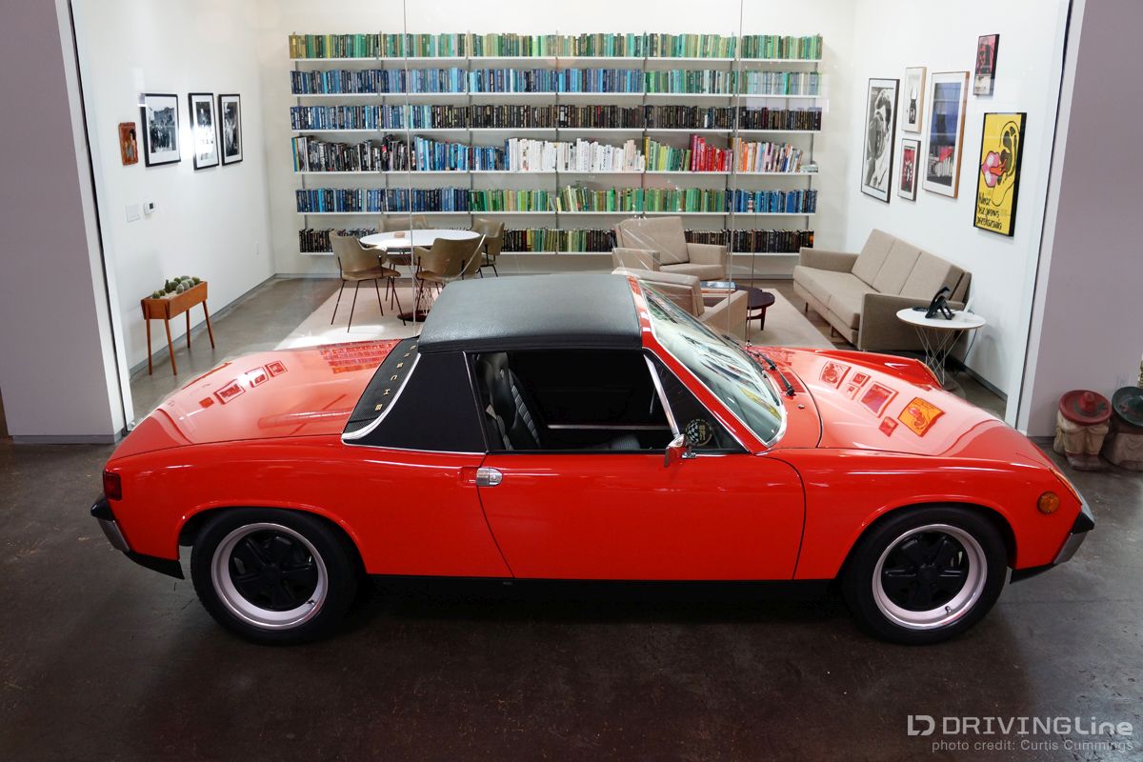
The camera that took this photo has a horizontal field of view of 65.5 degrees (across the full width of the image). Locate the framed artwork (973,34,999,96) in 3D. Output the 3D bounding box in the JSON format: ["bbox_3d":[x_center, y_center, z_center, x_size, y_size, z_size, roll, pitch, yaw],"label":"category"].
[{"bbox_3d":[3.035,-2.317,6.493,0.030,0.420,0.255,0,18,0],"label":"framed artwork"}]

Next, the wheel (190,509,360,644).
[{"bbox_3d":[-1.110,0.693,3.349,0.610,0.610,0.205,0,18,0],"label":"wheel"}]

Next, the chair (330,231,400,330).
[{"bbox_3d":[-1.850,-0.884,7.923,0.580,0.790,0.590,-12,21,-32],"label":"chair"}]

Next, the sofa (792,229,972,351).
[{"bbox_3d":[2.595,-0.785,7.710,0.840,0.750,2.100,0,18,0],"label":"sofa"}]

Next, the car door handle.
[{"bbox_3d":[-0.288,0.332,3.112,0.085,0.058,0.050,0,18,0],"label":"car door handle"}]

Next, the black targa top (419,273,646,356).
[{"bbox_3d":[-0.157,-0.308,3.759,0.840,0.125,1.120,0,18,0],"label":"black targa top"}]

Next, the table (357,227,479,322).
[{"bbox_3d":[-1.383,-0.953,8.230,1.080,0.730,1.080,0,18,0],"label":"table"}]

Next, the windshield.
[{"bbox_3d":[0.606,-0.086,3.828,0.690,0.140,1.220,37,14,-11],"label":"windshield"}]

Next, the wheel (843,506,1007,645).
[{"bbox_3d":[1.331,0.699,3.373,0.610,0.610,0.205,0,18,0],"label":"wheel"}]

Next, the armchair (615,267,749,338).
[{"bbox_3d":[0.762,-0.439,6.620,0.810,0.760,0.830,12,21,32],"label":"armchair"}]

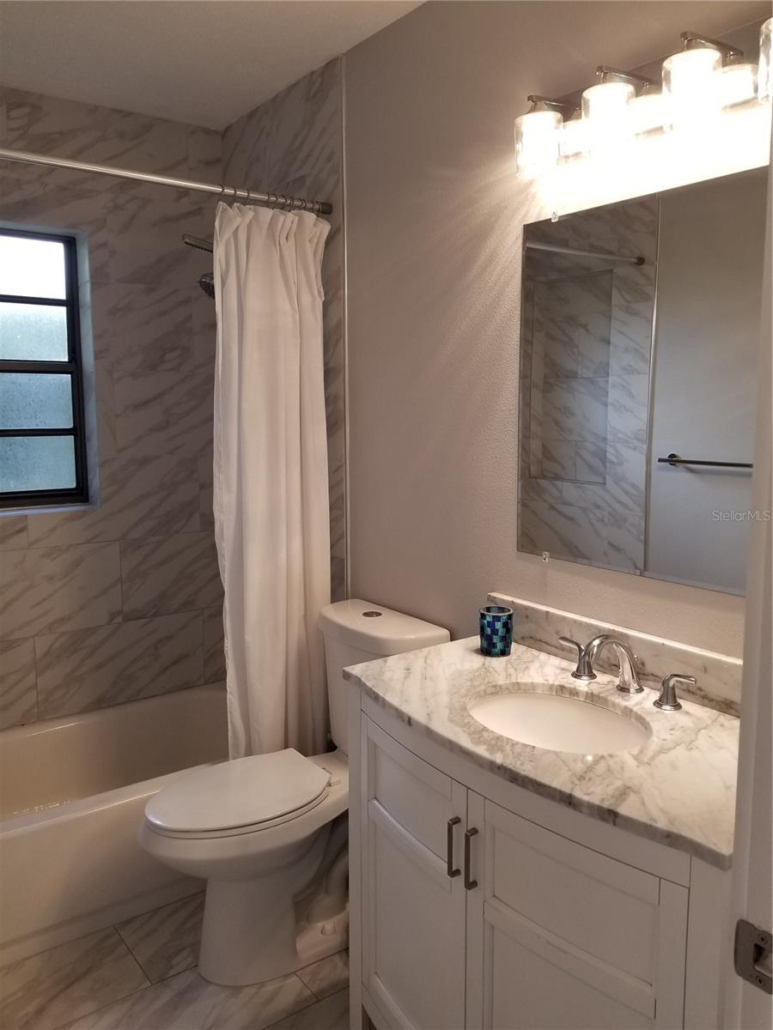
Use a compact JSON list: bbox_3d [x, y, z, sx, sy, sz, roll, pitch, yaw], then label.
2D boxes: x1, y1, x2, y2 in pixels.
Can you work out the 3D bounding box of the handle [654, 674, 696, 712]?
[{"bbox_3d":[0.535,0.326,1.433,0.048,0.065,0.078,-6,9,-36],"label":"handle"}]

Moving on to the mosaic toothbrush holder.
[{"bbox_3d":[0.249,0.264,1.753,0.076,0.102,0.076,0,8,0],"label":"mosaic toothbrush holder"}]

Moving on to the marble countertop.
[{"bbox_3d":[0.328,0.369,1.426,0.481,0.020,0.875,-6,9,-36],"label":"marble countertop"}]

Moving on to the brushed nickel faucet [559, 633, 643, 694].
[{"bbox_3d":[0.394,0.281,1.550,0.164,0.122,0.195,-6,9,-36],"label":"brushed nickel faucet"}]

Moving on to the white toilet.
[{"bbox_3d":[-0.276,0.736,2.056,0.751,0.859,0.476,-6,9,-36],"label":"white toilet"}]

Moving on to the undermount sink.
[{"bbox_3d":[0.306,0.442,1.416,0.308,0.150,0.373,-6,9,-36],"label":"undermount sink"}]

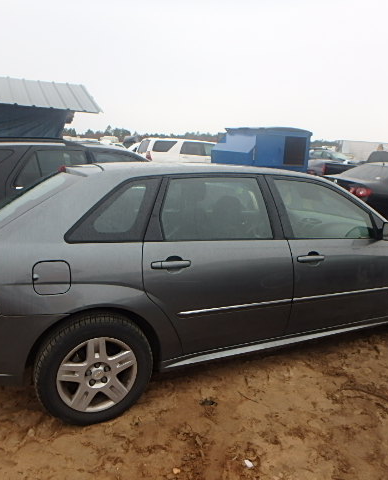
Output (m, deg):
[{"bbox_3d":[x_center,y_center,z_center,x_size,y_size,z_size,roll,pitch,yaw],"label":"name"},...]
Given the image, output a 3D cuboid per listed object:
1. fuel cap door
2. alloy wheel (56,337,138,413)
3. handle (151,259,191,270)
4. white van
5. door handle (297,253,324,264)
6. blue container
[{"bbox_3d":[-0.722,0.190,1.971,0.180,0.185,0.030,-4,14,-24],"label":"fuel cap door"},{"bbox_3d":[-0.553,0.748,2.224,0.445,0.445,0.150,-4,14,-24],"label":"alloy wheel"},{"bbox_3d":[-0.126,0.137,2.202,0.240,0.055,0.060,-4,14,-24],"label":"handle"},{"bbox_3d":[-0.034,-3.784,18.802,5.100,1.920,1.980,-4,14,-25],"label":"white van"},{"bbox_3d":[0.794,0.123,2.625,0.235,0.050,0.060,-4,14,-24],"label":"door handle"},{"bbox_3d":[2.505,-2.741,14.200,2.700,2.450,2.600,-4,14,-24],"label":"blue container"}]

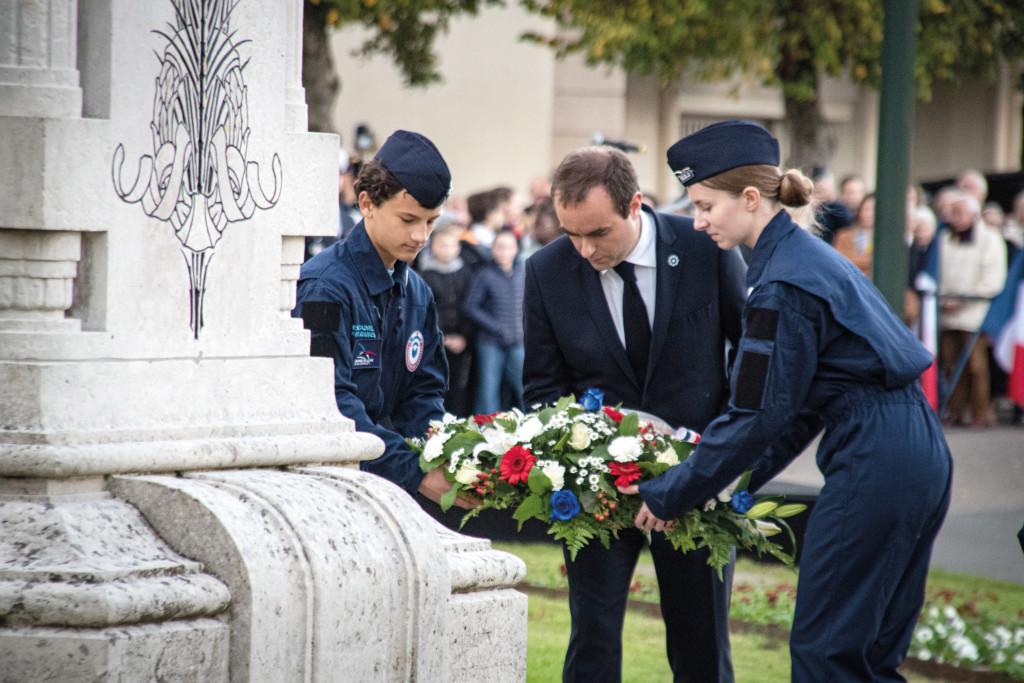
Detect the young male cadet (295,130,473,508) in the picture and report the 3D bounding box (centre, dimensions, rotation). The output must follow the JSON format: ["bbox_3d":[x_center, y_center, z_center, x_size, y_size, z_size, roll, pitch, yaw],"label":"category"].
[{"bbox_3d":[-0.292,0.320,18.550,0.580,1.570,0.500,2,1,42],"label":"young male cadet"}]

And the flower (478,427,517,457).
[{"bbox_3d":[-0.031,0.214,18.340,0.093,0.066,0.075,1,-19,10],"label":"flower"}]

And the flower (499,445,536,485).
[{"bbox_3d":[0.012,0.264,18.300,0.083,0.084,0.040,1,-11,0],"label":"flower"}]

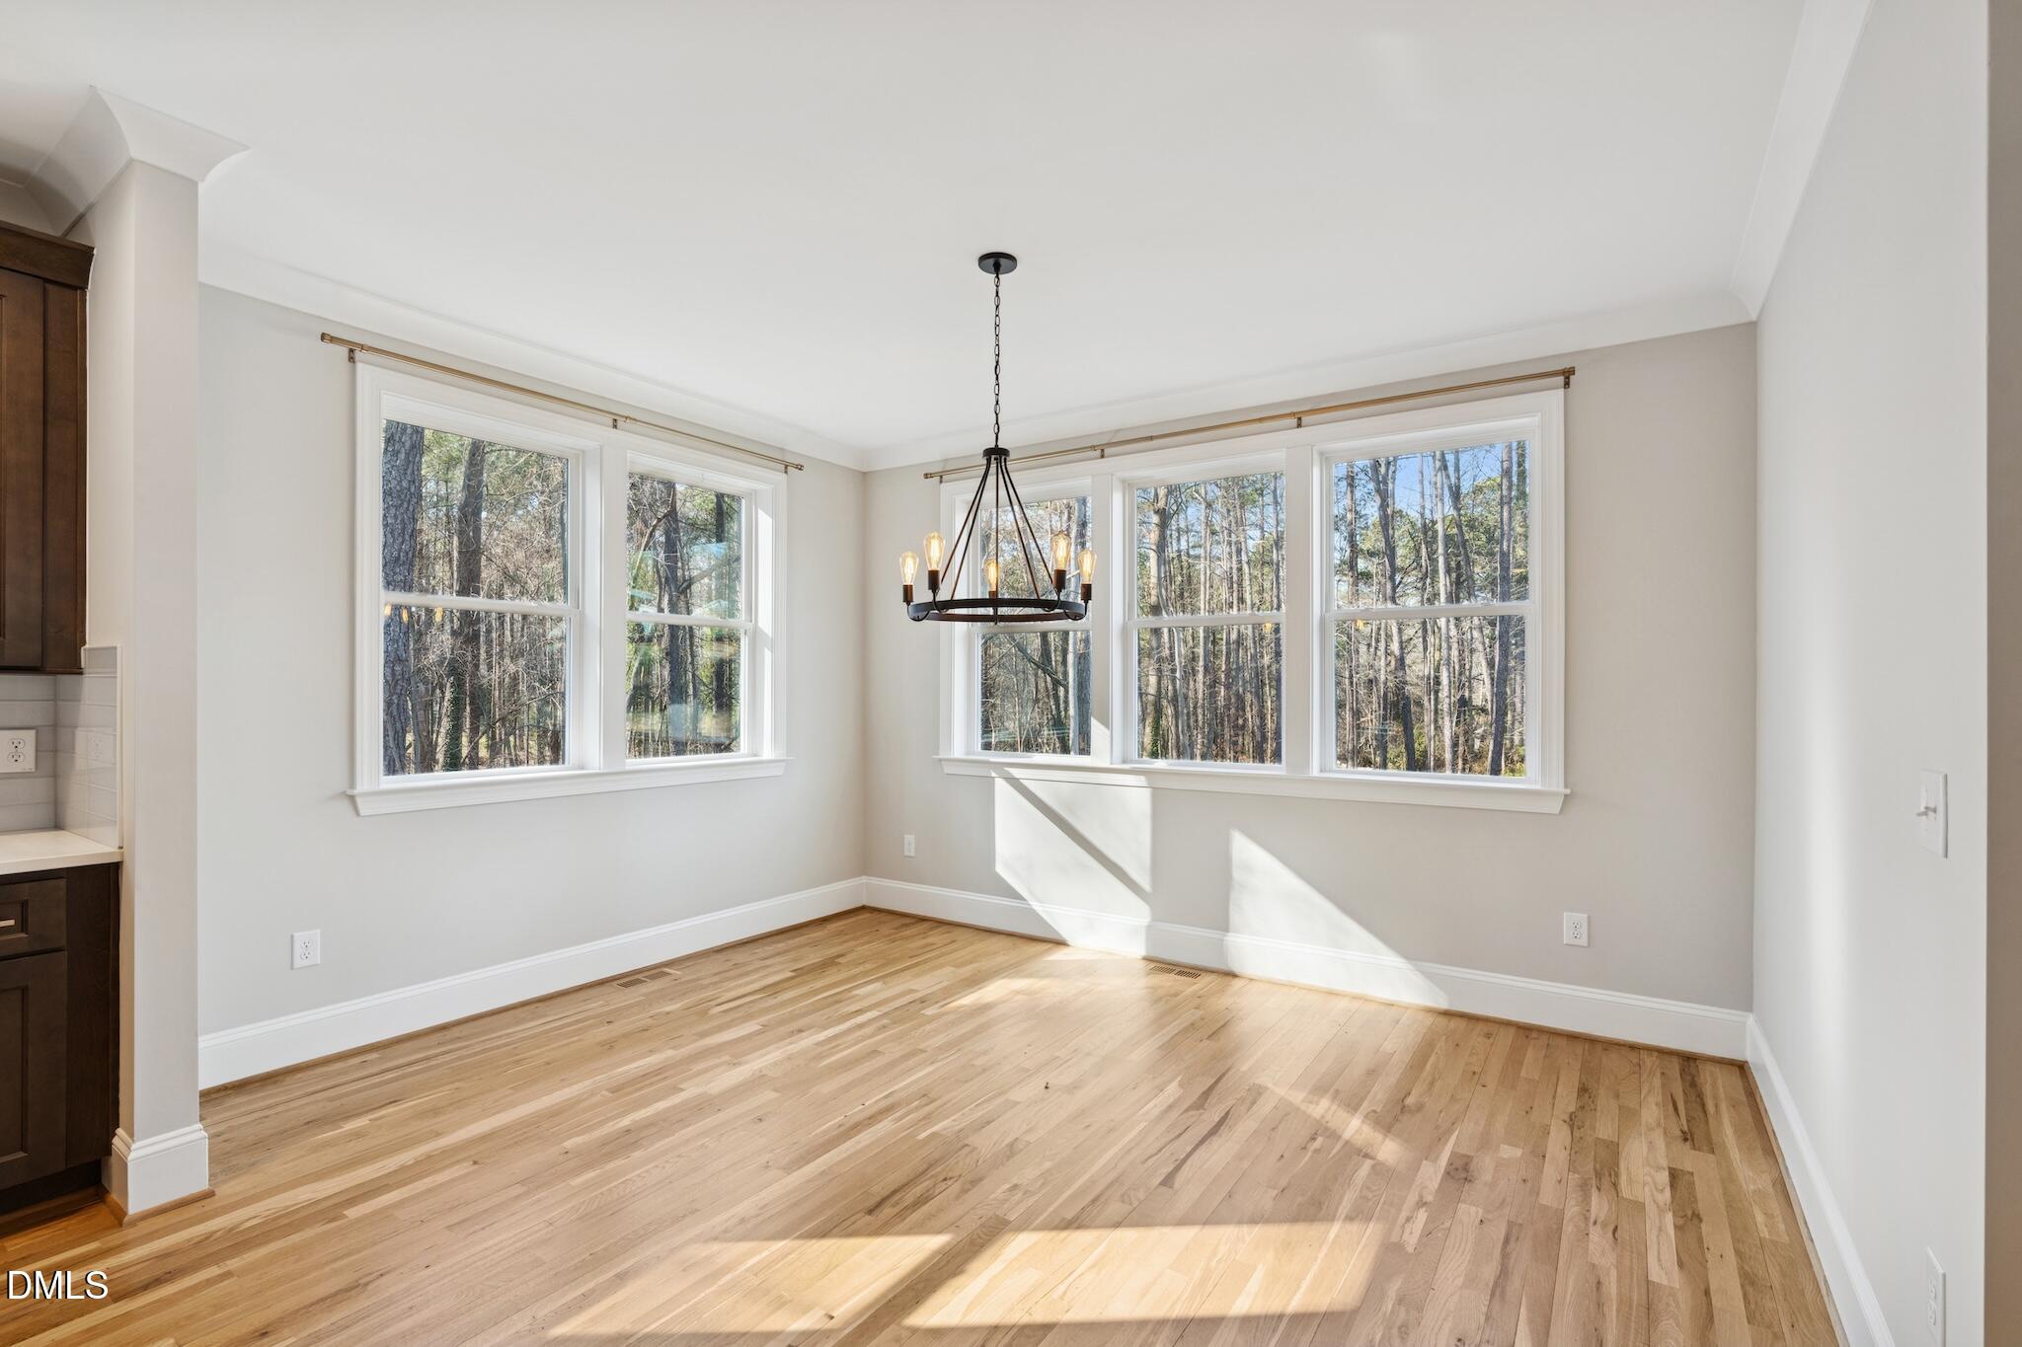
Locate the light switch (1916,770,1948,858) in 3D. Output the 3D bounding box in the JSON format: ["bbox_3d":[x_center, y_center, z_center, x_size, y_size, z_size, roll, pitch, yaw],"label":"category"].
[{"bbox_3d":[1.425,0.215,1.401,0.016,0.125,0.126,0,-1,34],"label":"light switch"}]

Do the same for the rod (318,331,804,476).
[{"bbox_3d":[-1.731,-1.127,3.954,0.040,0.035,2.175,0,-1,34],"label":"rod"}]

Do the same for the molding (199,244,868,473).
[{"bbox_3d":[-1.743,-1.308,4.156,0.090,0.116,3.246,0,-1,34],"label":"molding"}]

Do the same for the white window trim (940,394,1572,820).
[{"bbox_3d":[0.851,-0.266,4.245,3.029,1.625,0.100,0,-1,34],"label":"white window trim"}]

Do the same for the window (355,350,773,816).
[{"bbox_3d":[-1.804,-0.285,4.111,0.070,1.653,2.095,0,-1,34],"label":"window"}]

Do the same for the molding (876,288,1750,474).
[{"bbox_3d":[0.848,-1.295,4.316,4.213,0.116,0.090,0,-1,34],"label":"molding"}]

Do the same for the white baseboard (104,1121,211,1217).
[{"bbox_3d":[-2.164,1.245,2.290,0.150,0.180,0.155,0,-1,34],"label":"white baseboard"}]

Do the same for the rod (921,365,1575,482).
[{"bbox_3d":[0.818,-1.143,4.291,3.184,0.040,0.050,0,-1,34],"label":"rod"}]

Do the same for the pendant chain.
[{"bbox_3d":[-0.045,-1.025,2.925,0.023,0.585,0.023,0,-1,34],"label":"pendant chain"}]

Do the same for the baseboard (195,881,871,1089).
[{"bbox_3d":[-1.782,1.290,4.140,0.022,0.173,3.246,0,-1,34],"label":"baseboard"}]

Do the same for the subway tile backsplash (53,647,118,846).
[{"bbox_3d":[-2.541,0.189,2.469,0.633,0.510,0.012,0,-1,34],"label":"subway tile backsplash"}]

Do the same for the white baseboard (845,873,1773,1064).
[{"bbox_3d":[0.833,1.279,4.209,4.126,0.183,0.018,0,-1,34],"label":"white baseboard"}]

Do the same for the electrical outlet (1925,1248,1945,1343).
[{"bbox_3d":[1.367,0.928,1.324,0.008,0.117,0.075,0,-1,34],"label":"electrical outlet"}]

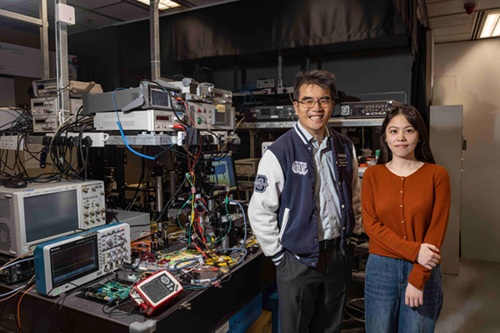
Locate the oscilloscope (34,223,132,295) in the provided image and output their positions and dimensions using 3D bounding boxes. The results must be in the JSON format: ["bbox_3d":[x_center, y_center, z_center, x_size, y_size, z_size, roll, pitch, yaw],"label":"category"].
[{"bbox_3d":[-0.638,0.353,1.540,0.108,0.178,0.375,-1,4,28],"label":"oscilloscope"}]

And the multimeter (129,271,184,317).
[{"bbox_3d":[-0.322,0.438,1.362,0.099,0.040,0.167,41,19,15],"label":"multimeter"}]

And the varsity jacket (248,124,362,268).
[{"bbox_3d":[0.252,0.112,1.735,0.510,0.600,0.300,-2,5,-16],"label":"varsity jacket"}]

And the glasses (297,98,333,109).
[{"bbox_3d":[0.290,-0.288,1.745,0.142,0.046,0.145,-2,14,-1],"label":"glasses"}]

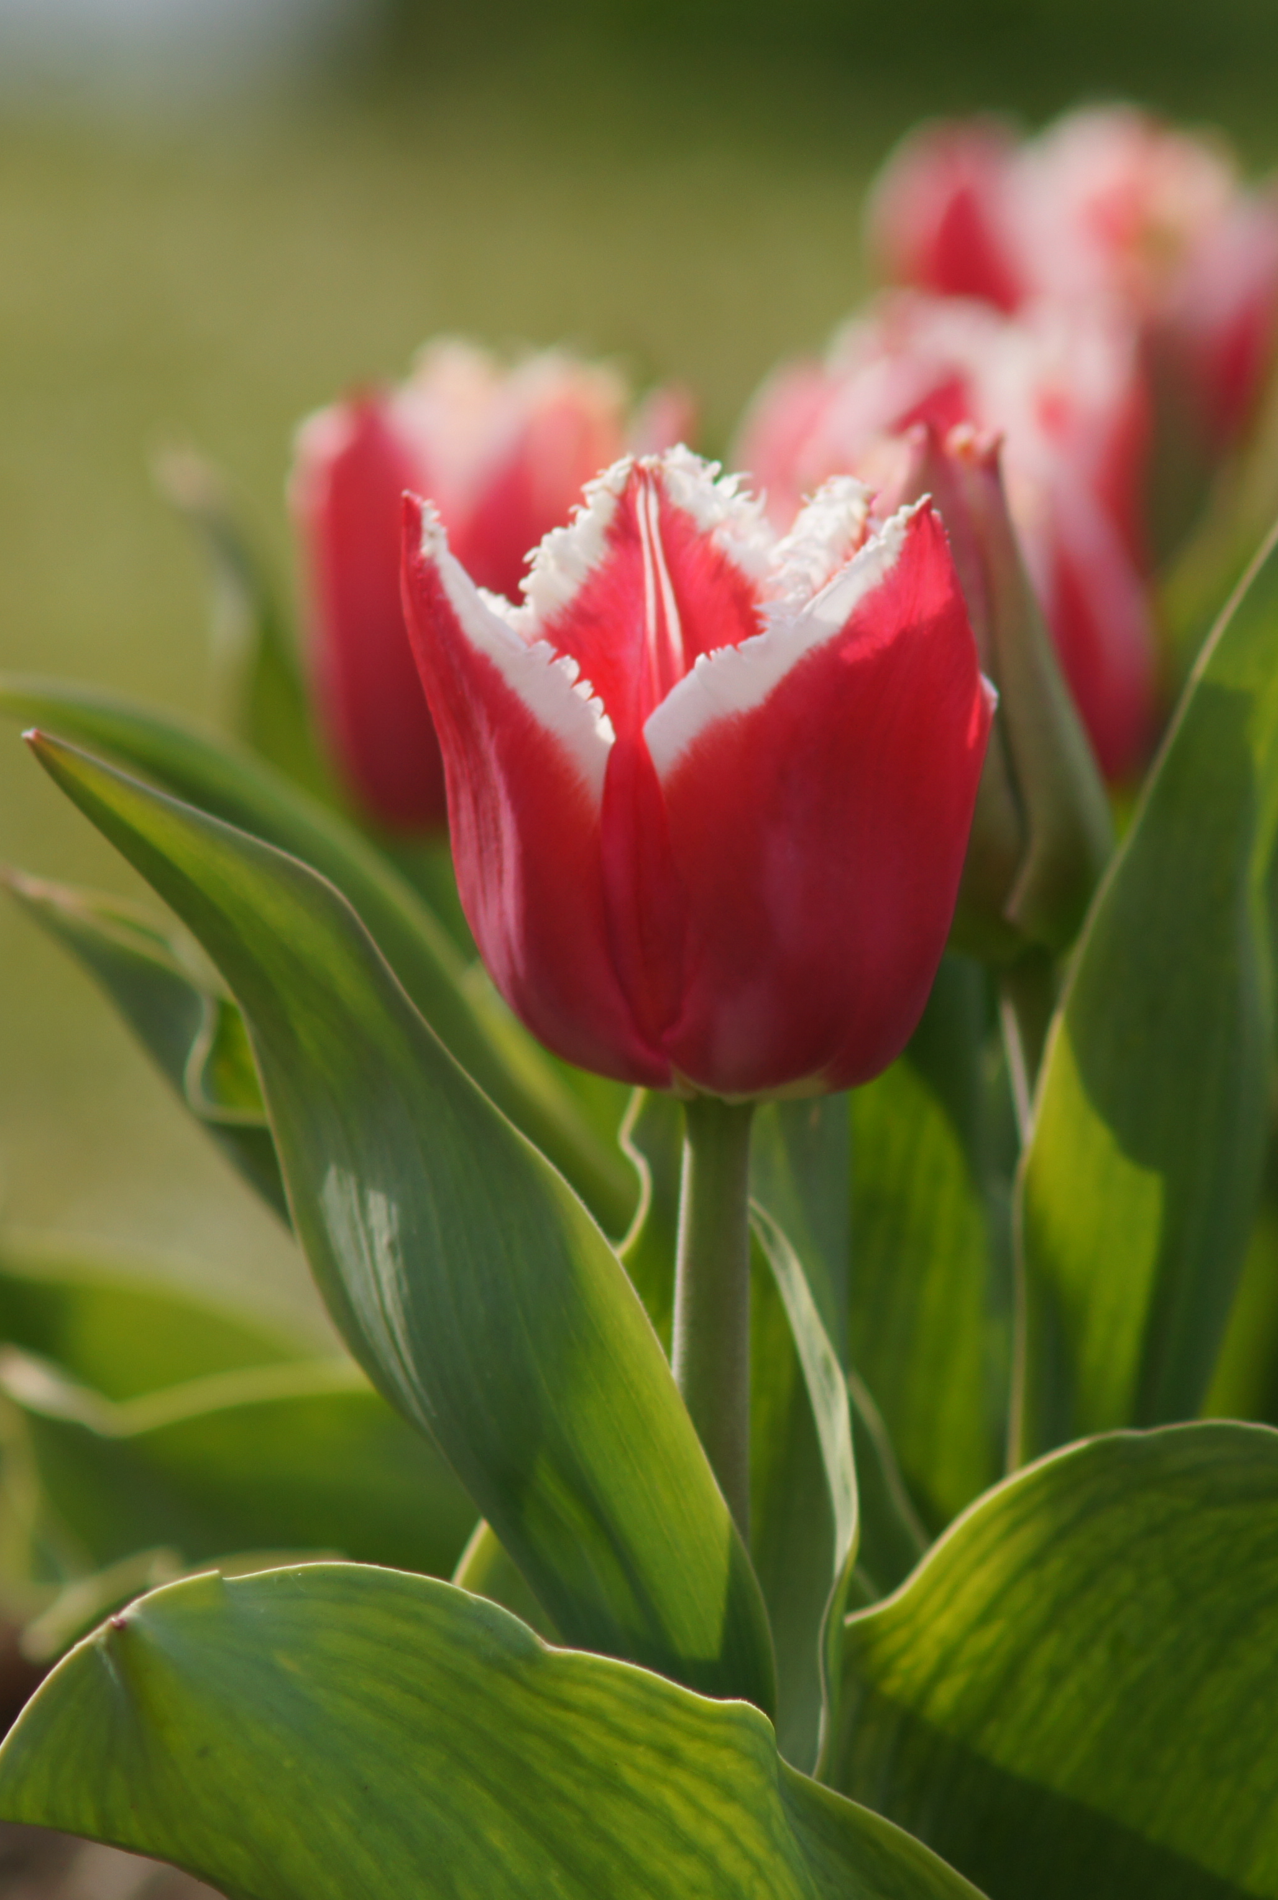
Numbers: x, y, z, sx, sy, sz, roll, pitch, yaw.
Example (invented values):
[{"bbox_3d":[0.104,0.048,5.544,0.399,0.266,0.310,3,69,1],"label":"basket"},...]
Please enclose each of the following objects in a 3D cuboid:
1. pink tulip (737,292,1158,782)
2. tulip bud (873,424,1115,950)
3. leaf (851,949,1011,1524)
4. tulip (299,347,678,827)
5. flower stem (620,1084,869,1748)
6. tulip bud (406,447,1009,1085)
[{"bbox_3d":[0.033,-0.044,2.650,0.044,0.051,0.045,0,6,0],"label":"pink tulip"},{"bbox_3d":[0.036,-0.026,2.470,0.023,0.053,0.024,-4,6,0],"label":"tulip bud"},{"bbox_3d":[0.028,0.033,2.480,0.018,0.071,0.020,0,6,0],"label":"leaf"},{"bbox_3d":[-0.016,-0.037,2.580,0.041,0.050,0.041,0,6,0],"label":"tulip"},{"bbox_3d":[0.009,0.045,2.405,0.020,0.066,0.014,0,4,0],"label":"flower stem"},{"bbox_3d":[0.005,-0.017,2.400,0.057,0.062,0.055,0,4,0],"label":"tulip bud"}]

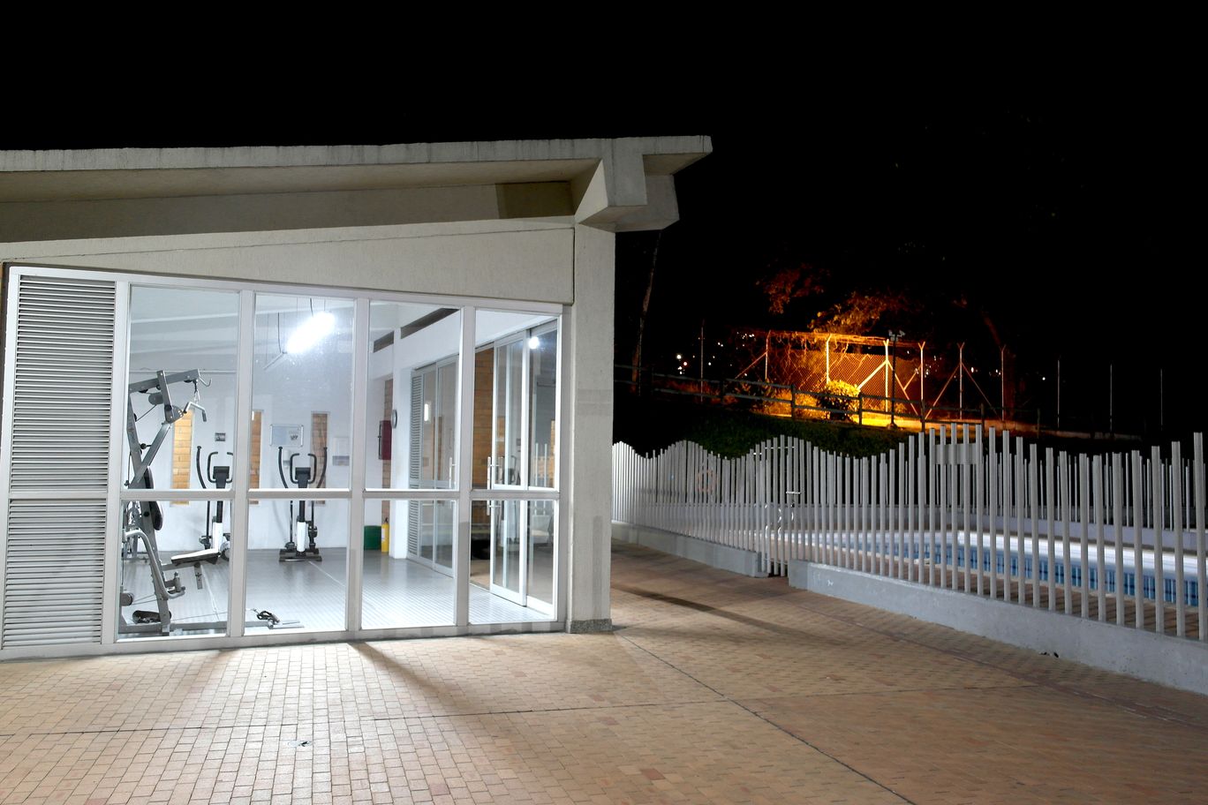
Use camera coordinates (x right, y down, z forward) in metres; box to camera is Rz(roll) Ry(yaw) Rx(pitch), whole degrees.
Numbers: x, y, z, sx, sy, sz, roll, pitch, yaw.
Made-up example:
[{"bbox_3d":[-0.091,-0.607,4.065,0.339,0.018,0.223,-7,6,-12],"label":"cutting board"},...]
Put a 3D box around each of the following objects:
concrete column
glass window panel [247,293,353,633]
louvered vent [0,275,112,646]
[{"bbox_3d":[-0.161,0.236,8.844,0.382,3.474,0.404,2,-3,-20],"label":"concrete column"},{"bbox_3d":[-2.356,0.471,7.826,0.747,2.616,0.055,2,-3,-21],"label":"glass window panel"},{"bbox_3d":[-3.958,0.420,7.335,0.633,2.682,0.091,2,-3,-20],"label":"louvered vent"}]

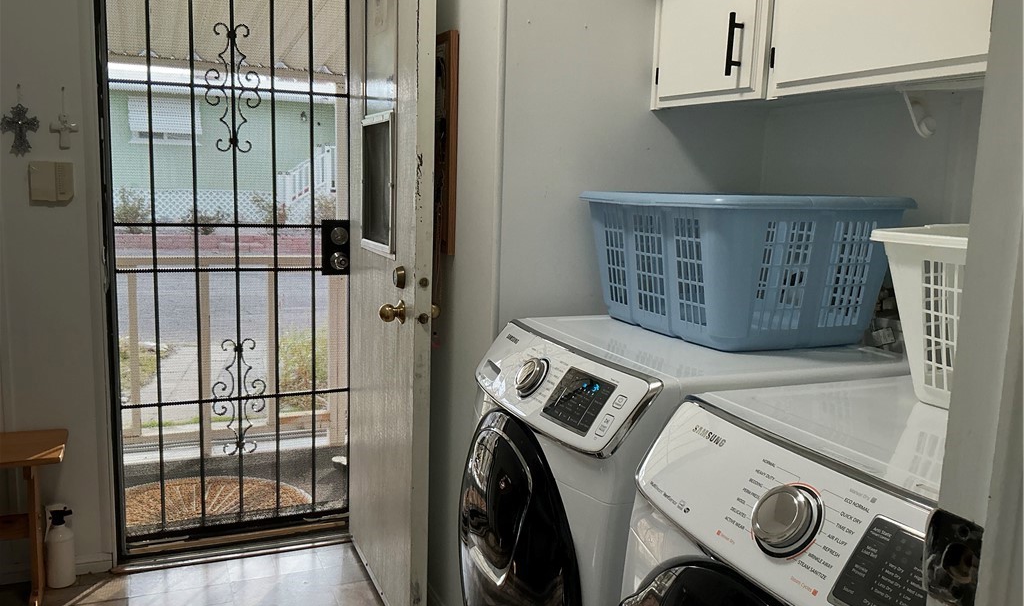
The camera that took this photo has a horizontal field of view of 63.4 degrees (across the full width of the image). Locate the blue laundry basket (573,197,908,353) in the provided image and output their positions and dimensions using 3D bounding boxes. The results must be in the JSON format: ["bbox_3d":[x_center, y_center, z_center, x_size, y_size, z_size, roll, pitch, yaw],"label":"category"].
[{"bbox_3d":[0.493,-0.091,1.844,0.505,0.302,0.600,-2,9,-23],"label":"blue laundry basket"}]

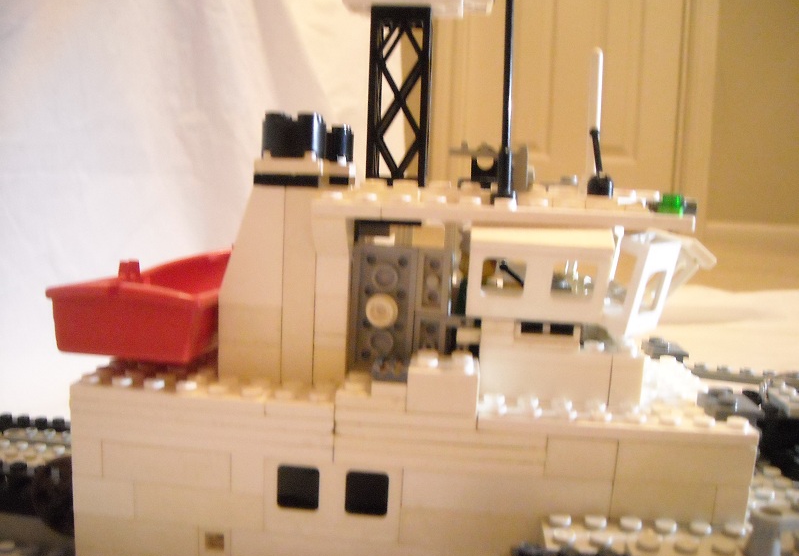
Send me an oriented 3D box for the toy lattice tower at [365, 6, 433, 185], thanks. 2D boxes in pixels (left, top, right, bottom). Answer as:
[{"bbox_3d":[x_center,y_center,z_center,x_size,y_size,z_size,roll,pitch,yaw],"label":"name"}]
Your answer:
[{"bbox_3d":[0.000,-0.049,0.225,0.016,0.048,0.016,3,7,4],"label":"toy lattice tower"}]

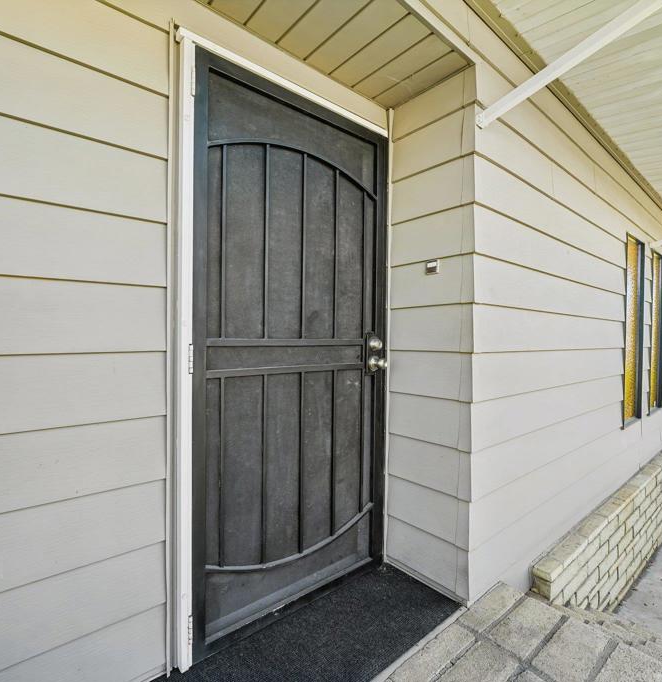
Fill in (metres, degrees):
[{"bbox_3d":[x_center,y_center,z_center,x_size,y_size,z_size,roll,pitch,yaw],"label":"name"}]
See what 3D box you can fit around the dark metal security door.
[{"bbox_3d":[-0.099,0.049,1.511,0.920,2.030,0.045,0,1,-39],"label":"dark metal security door"}]

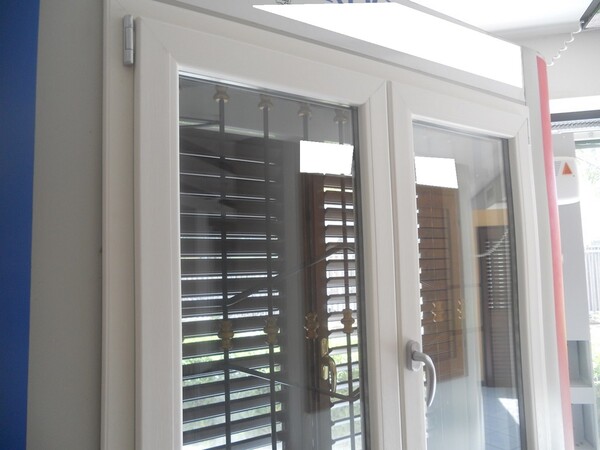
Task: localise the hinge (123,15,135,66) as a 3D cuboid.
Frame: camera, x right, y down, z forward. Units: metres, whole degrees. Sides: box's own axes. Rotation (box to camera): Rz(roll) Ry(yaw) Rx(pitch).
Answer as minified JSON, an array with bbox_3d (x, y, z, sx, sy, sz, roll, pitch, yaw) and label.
[{"bbox_3d":[-0.309,-0.333,0.845,0.015,0.081,0.018,1,-5,-34],"label":"hinge"}]

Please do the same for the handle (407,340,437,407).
[{"bbox_3d":[0.295,0.358,1.127,0.031,0.149,0.064,1,-5,-34],"label":"handle"}]

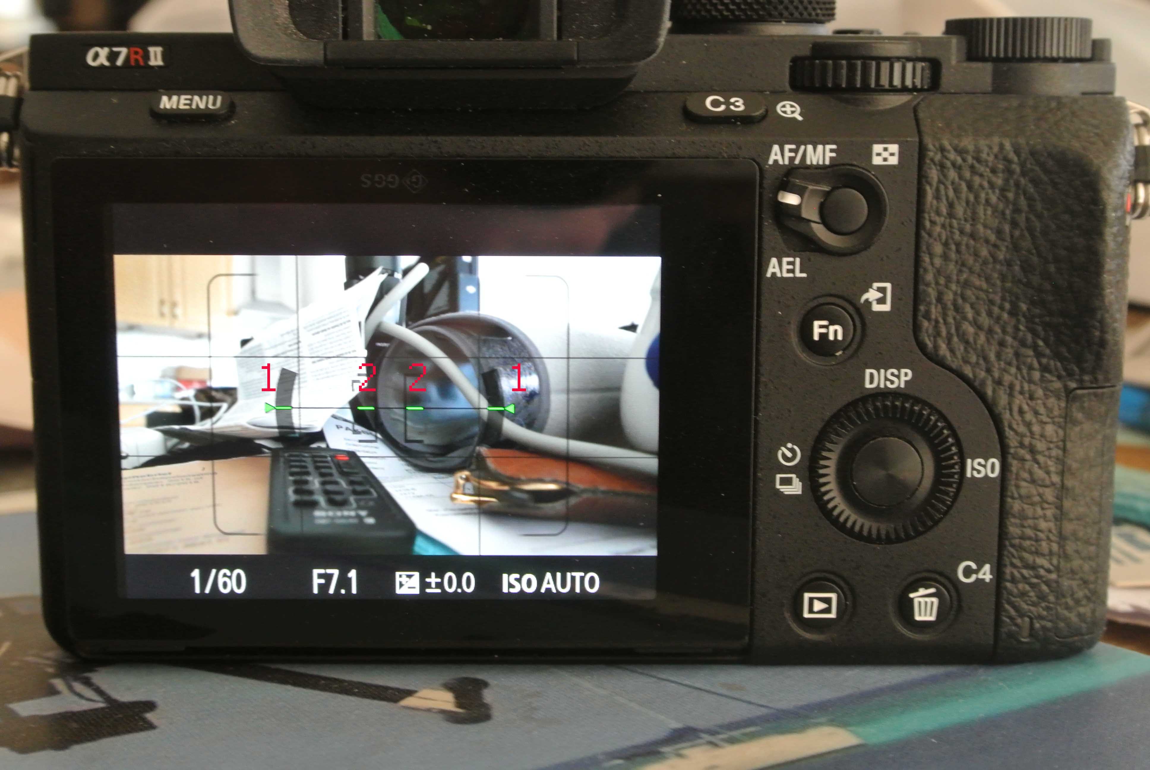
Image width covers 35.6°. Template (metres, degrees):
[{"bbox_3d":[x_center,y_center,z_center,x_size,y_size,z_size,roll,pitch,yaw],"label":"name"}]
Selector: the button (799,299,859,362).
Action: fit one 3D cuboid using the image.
[{"bbox_3d":[0.028,-0.006,0.198,0.007,0.007,0.002,0,7,0],"label":"button"}]

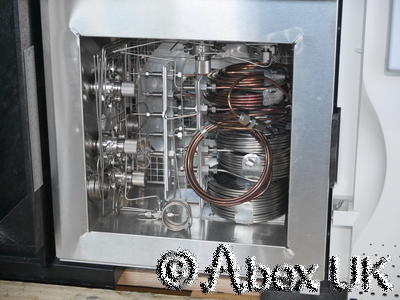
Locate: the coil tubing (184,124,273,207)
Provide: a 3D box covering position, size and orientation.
[{"bbox_3d":[0.037,0.021,1.080,0.116,0.116,0.020,3,18,10],"label":"coil tubing"}]

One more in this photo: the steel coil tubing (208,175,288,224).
[{"bbox_3d":[0.070,0.062,1.167,0.115,0.050,0.115,3,18,10],"label":"steel coil tubing"}]

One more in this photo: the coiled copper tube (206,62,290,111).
[{"bbox_3d":[0.066,-0.088,1.123,0.118,0.043,0.118,3,18,10],"label":"coiled copper tube"}]

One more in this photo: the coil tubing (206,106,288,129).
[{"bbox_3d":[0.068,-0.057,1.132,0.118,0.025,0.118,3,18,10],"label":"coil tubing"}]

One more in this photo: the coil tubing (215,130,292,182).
[{"bbox_3d":[0.077,-0.006,1.144,0.106,0.069,0.106,3,18,10],"label":"coil tubing"}]

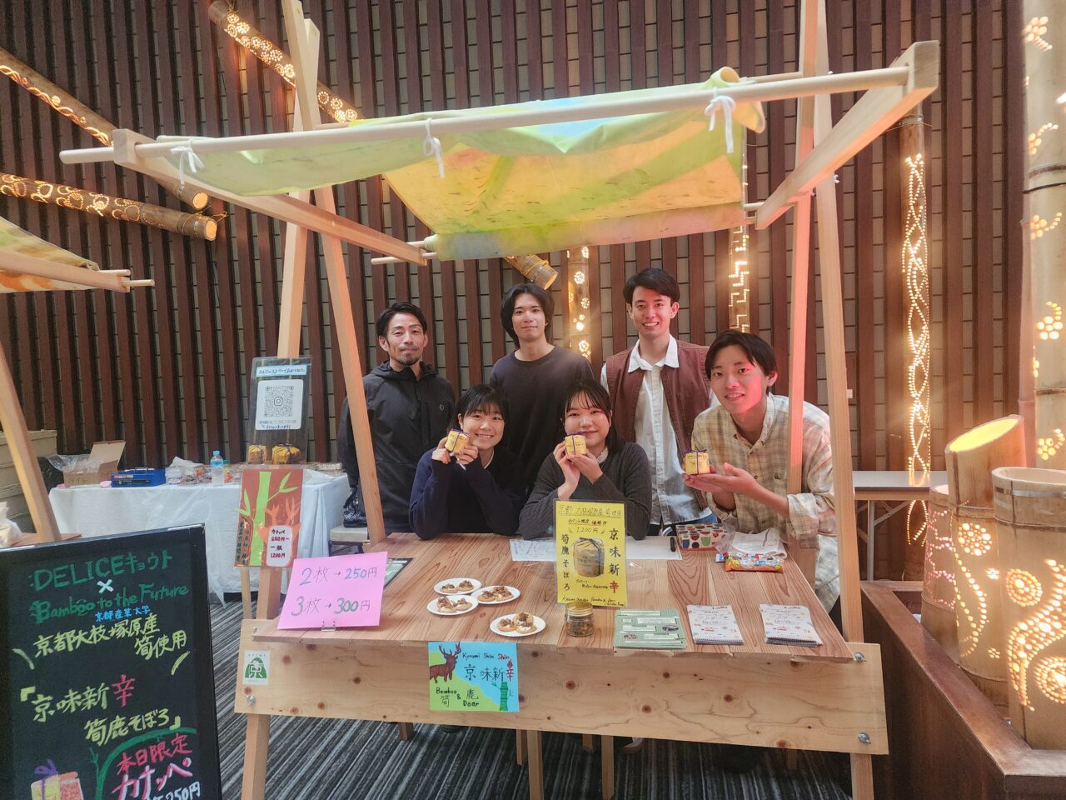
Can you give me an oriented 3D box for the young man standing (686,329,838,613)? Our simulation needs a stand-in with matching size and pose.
[{"bbox_3d":[0.730,0.514,2.220,0.520,1.470,0.600,-1,4,19],"label":"young man standing"}]

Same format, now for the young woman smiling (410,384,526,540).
[{"bbox_3d":[-0.227,0.615,2.520,0.480,1.320,0.720,-2,4,-2],"label":"young woman smiling"}]

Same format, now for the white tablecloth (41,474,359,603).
[{"bbox_3d":[-2.110,0.844,4.530,1.820,0.670,0.480,-2,4,9],"label":"white tablecloth"}]

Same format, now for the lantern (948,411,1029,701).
[{"bbox_3d":[1.032,0.360,1.600,0.165,0.630,0.165,-4,4,-30],"label":"lantern"}]

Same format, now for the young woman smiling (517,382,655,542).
[{"bbox_3d":[0.182,0.595,2.480,0.500,1.320,0.720,-2,4,5],"label":"young woman smiling"}]

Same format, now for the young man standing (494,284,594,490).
[{"bbox_3d":[0.036,0.377,2.950,0.480,1.720,0.300,-2,4,5],"label":"young man standing"}]

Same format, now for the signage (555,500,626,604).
[{"bbox_3d":[0.151,0.399,1.840,0.186,0.266,0.020,-2,-5,10],"label":"signage"}]

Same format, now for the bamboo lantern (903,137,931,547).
[{"bbox_3d":[2.180,-0.281,4.030,0.150,2.700,0.150,-2,4,10],"label":"bamboo lantern"}]

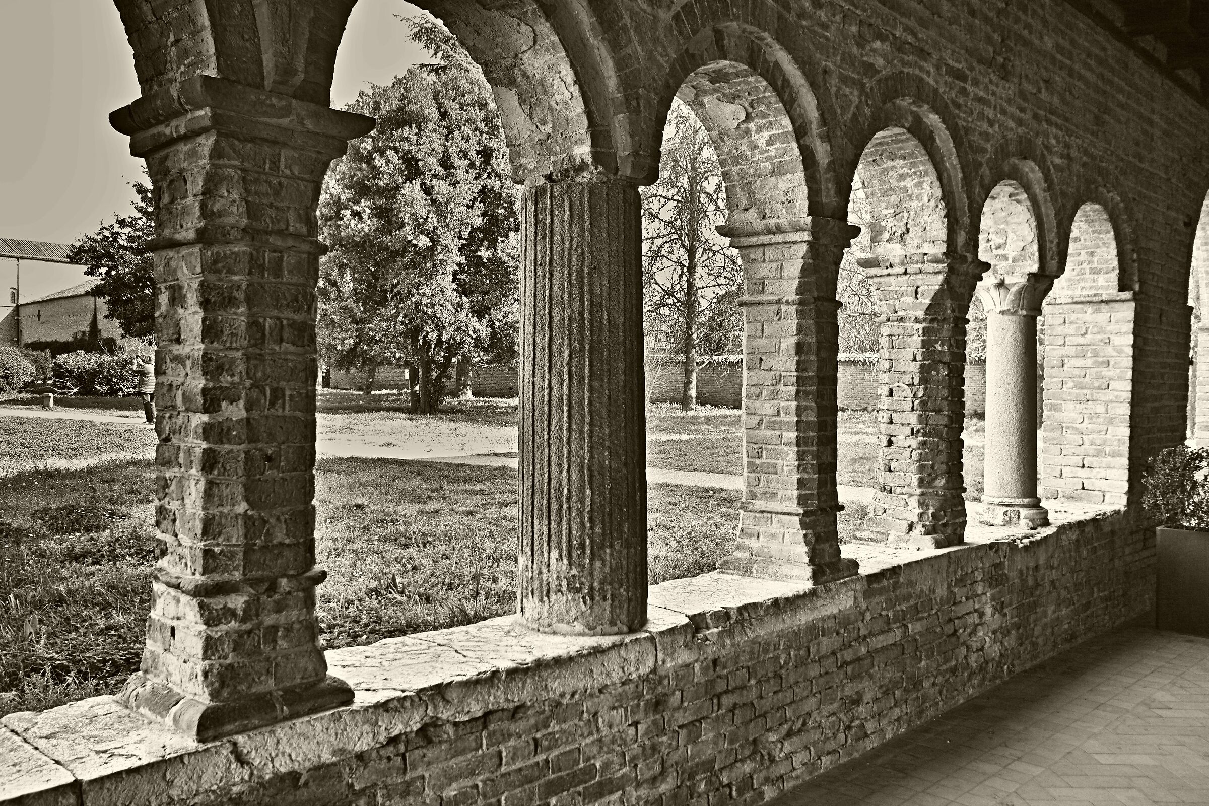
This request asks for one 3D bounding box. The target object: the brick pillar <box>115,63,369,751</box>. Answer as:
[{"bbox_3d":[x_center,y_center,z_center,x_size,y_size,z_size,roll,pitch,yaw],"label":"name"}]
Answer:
[{"bbox_3d":[-0.896,0.012,2.506,0.450,1.458,0.442,1,1,43],"label":"brick pillar"}]

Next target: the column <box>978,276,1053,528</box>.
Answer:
[{"bbox_3d":[2.377,-0.030,5.842,0.324,1.446,0.324,1,1,43],"label":"column"}]

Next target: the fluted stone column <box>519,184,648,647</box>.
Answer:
[{"bbox_3d":[-0.079,0.002,3.476,0.446,1.490,0.446,0,1,0],"label":"fluted stone column"}]

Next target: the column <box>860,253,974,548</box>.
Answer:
[{"bbox_3d":[1.701,-0.003,5.410,0.478,1.523,0.470,1,1,44],"label":"column"}]

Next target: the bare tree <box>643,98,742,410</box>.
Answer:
[{"bbox_3d":[3.246,-5.898,36.890,5.200,12.354,5.000,0,1,5],"label":"bare tree"}]

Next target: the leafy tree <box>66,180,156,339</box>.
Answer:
[{"bbox_3d":[-18.457,-5.002,41.910,7.200,10.163,7.000,0,1,-24],"label":"leafy tree"}]

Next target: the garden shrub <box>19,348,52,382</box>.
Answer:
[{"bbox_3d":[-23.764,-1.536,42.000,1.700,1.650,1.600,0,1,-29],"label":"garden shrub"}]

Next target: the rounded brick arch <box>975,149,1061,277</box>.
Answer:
[{"bbox_3d":[2.146,-1.103,5.818,0.502,0.697,1.312,1,1,44],"label":"rounded brick arch"}]

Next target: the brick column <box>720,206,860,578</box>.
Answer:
[{"bbox_3d":[0.812,-0.007,4.456,0.502,1.531,0.405,1,1,44],"label":"brick column"}]

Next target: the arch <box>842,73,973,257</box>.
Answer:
[{"bbox_3d":[1.244,-1.133,4.876,0.502,0.778,1.328,1,1,44],"label":"arch"}]

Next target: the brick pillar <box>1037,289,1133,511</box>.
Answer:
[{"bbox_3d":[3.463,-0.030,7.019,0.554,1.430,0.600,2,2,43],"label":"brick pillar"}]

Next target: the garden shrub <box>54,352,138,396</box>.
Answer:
[{"bbox_3d":[-25.237,-1.383,49.980,4.313,2.298,2.800,0,1,-27],"label":"garden shrub"}]

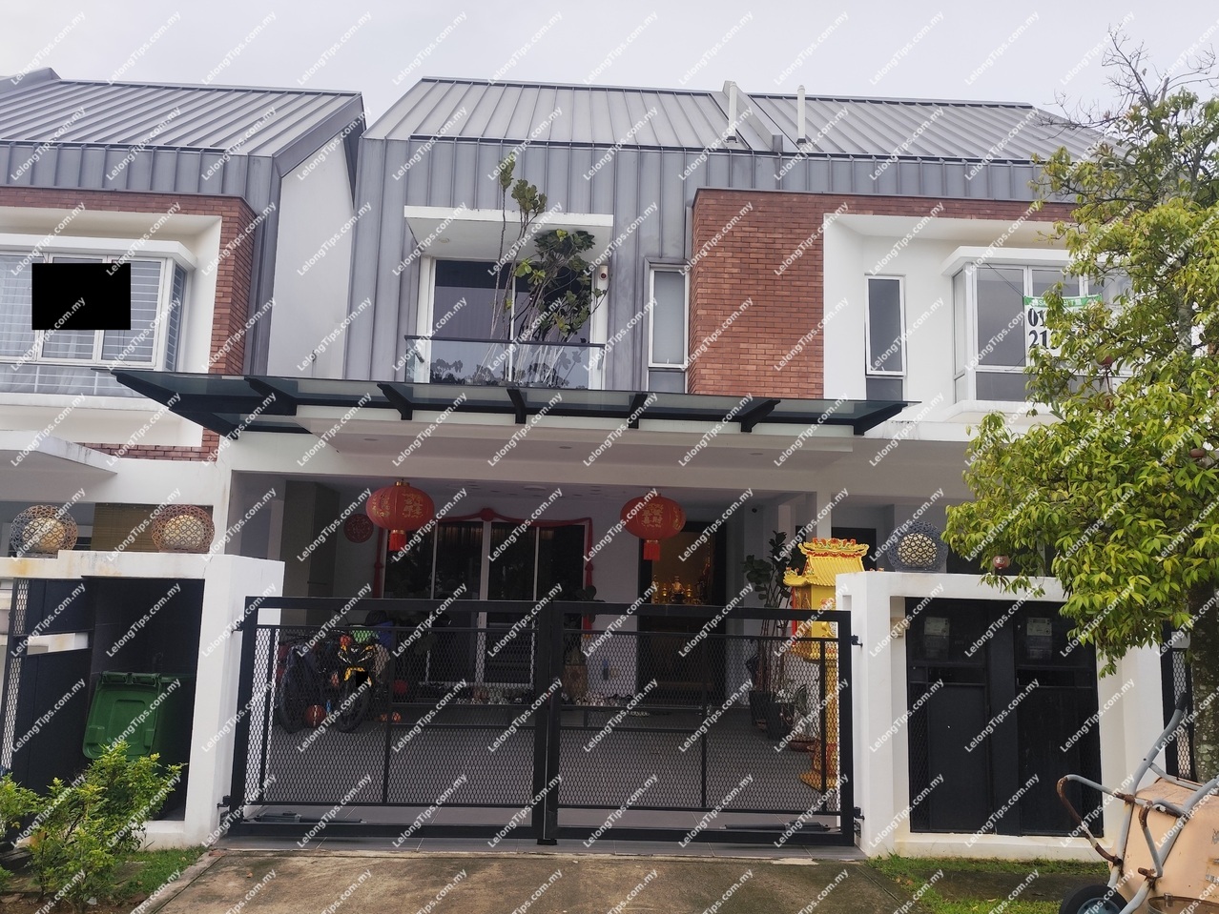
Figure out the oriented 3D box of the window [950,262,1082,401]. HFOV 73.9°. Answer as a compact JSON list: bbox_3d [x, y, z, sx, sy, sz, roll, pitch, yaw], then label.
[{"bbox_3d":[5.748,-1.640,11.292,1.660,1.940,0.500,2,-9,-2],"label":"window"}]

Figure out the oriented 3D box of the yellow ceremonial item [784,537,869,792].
[{"bbox_3d":[1.938,1.734,6.994,0.700,2.100,0.620,3,-9,-6],"label":"yellow ceremonial item"}]

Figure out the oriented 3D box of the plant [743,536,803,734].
[{"bbox_3d":[1.953,2.055,9.852,0.750,2.330,0.720,2,-9,-2],"label":"plant"}]

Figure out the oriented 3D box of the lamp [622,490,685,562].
[{"bbox_3d":[0.502,0.796,9.266,0.740,0.770,0.740,2,-9,-2],"label":"lamp"}]

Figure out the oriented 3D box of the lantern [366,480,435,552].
[{"bbox_3d":[-2.343,0.659,9.107,0.760,0.790,0.760,2,-9,-2],"label":"lantern"}]

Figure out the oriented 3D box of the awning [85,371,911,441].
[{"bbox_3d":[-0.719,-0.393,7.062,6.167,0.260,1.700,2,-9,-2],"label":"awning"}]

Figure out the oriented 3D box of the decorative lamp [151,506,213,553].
[{"bbox_3d":[-2.849,0.483,5.375,0.390,0.315,0.390,2,-9,-2],"label":"decorative lamp"}]

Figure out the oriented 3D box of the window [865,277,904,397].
[{"bbox_3d":[3.994,-1.683,11.718,0.600,1.900,0.120,2,-9,-2],"label":"window"}]

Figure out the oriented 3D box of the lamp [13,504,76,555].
[{"bbox_3d":[-3.745,0.492,5.336,0.380,0.337,0.380,2,-9,-2],"label":"lamp"}]

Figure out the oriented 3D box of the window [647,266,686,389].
[{"bbox_3d":[0.825,-1.773,11.421,0.544,1.870,0.120,2,-9,-2],"label":"window"}]

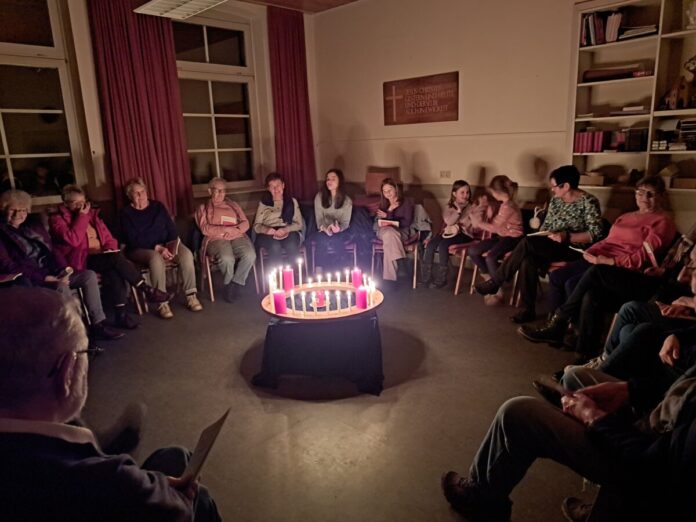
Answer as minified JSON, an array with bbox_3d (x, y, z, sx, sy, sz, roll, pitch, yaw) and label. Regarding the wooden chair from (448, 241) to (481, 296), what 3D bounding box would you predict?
[{"bbox_3d":[1.069,-0.135,4.939,0.480,0.820,0.530,10,18,42],"label":"wooden chair"}]

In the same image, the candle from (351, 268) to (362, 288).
[{"bbox_3d":[0.067,0.122,3.513,0.072,0.140,0.072,-2,13,0],"label":"candle"}]

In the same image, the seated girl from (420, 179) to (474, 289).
[{"bbox_3d":[0.985,-0.274,4.778,0.589,1.065,0.426,-13,17,-39],"label":"seated girl"}]

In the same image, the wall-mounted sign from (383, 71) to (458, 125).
[{"bbox_3d":[0.809,-1.844,5.550,0.030,0.504,1.053,-15,18,-43],"label":"wall-mounted sign"}]

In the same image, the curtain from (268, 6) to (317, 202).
[{"bbox_3d":[-0.706,-1.922,6.183,0.620,2.340,0.150,-14,18,-42],"label":"curtain"}]

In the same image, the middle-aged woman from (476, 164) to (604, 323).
[{"bbox_3d":[1.548,-0.153,3.873,0.873,1.197,0.589,-9,15,-27],"label":"middle-aged woman"}]

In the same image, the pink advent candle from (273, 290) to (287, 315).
[{"bbox_3d":[-0.419,0.252,3.005,0.074,0.148,0.074,-2,13,0],"label":"pink advent candle"}]

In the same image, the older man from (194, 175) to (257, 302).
[{"bbox_3d":[-1.197,-0.228,4.728,0.538,1.157,0.629,-8,14,-25],"label":"older man"}]

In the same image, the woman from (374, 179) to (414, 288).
[{"bbox_3d":[0.504,-0.294,5.043,0.470,1.120,0.670,3,14,21],"label":"woman"}]

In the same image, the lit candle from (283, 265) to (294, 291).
[{"bbox_3d":[-0.427,0.137,3.480,0.072,0.158,0.072,-2,13,0],"label":"lit candle"}]

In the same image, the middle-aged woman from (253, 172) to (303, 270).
[{"bbox_3d":[-0.670,-0.301,5.042,0.530,1.210,0.750,-3,13,-6],"label":"middle-aged woman"}]

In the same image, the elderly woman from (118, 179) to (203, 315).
[{"bbox_3d":[-1.752,-0.161,4.437,0.568,1.197,0.771,-12,16,-36],"label":"elderly woman"}]

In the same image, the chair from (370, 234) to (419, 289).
[{"bbox_3d":[0.531,-0.187,4.992,0.477,0.832,0.528,2,14,19],"label":"chair"}]

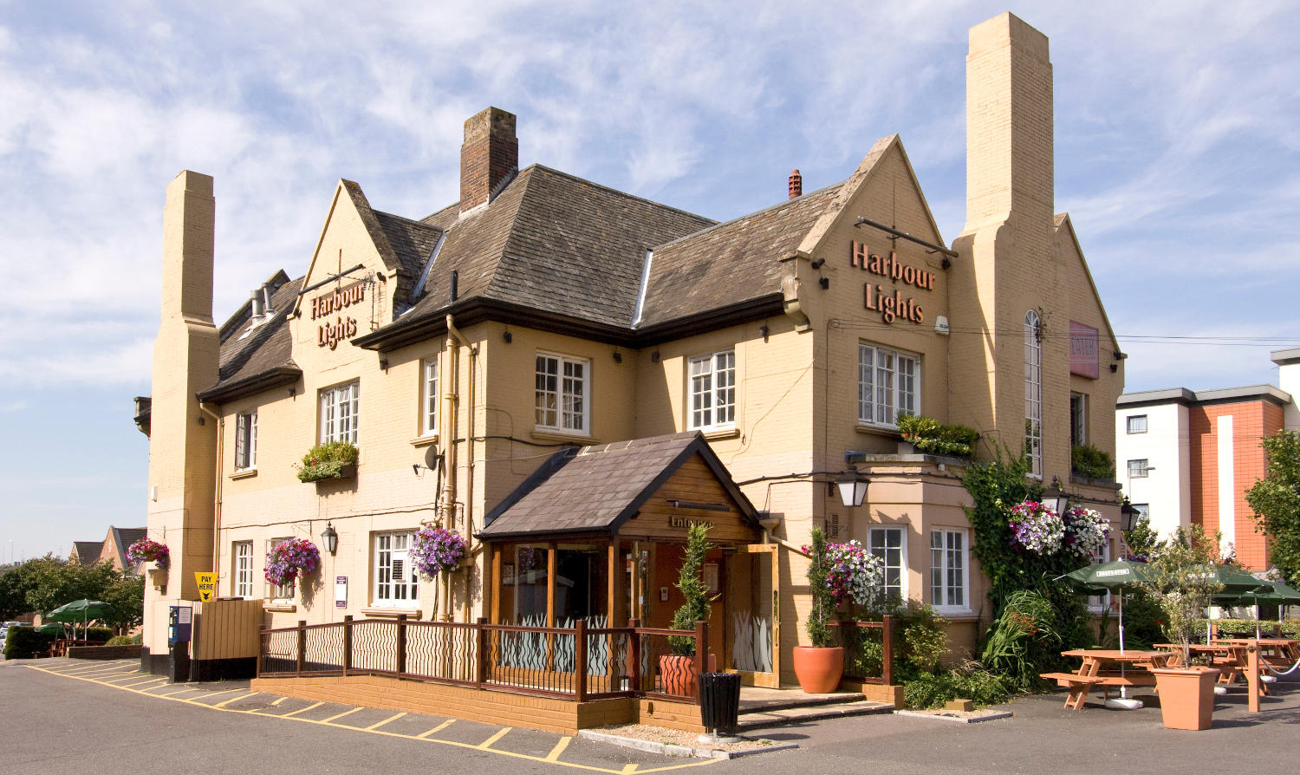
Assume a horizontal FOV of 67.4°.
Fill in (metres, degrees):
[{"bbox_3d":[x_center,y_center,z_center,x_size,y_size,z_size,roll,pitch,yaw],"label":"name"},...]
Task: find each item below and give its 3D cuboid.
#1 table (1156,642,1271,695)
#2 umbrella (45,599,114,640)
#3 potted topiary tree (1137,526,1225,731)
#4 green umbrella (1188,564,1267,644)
[{"bbox_3d":[9.739,4.892,16.900,1.750,0.770,1.750,8,-11,-44],"label":"table"},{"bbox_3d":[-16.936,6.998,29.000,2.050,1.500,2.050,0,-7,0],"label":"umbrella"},{"bbox_3d":[6.716,3.034,12.300,1.050,2.500,1.050,8,-11,-42],"label":"potted topiary tree"},{"bbox_3d":[9.797,4.176,17.000,1.850,2.220,1.850,8,-11,-44],"label":"green umbrella"}]

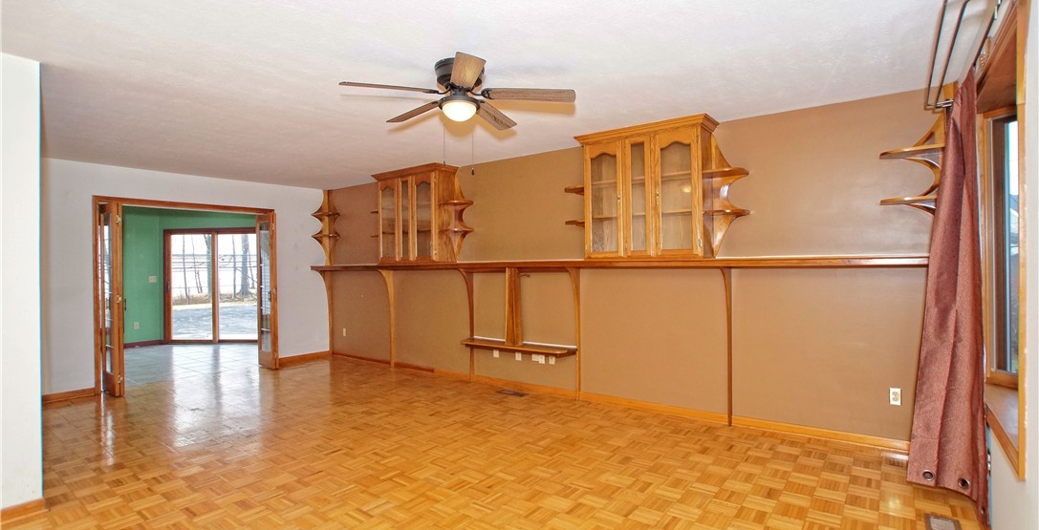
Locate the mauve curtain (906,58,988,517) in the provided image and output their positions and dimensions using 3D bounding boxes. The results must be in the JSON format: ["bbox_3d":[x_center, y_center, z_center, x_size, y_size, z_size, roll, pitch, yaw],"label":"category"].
[{"bbox_3d":[2.247,0.153,2.455,0.240,2.180,0.420,-1,0,36],"label":"mauve curtain"}]

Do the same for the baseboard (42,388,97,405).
[{"bbox_3d":[-4.609,1.325,4.720,0.020,0.080,0.428,-1,0,41],"label":"baseboard"}]

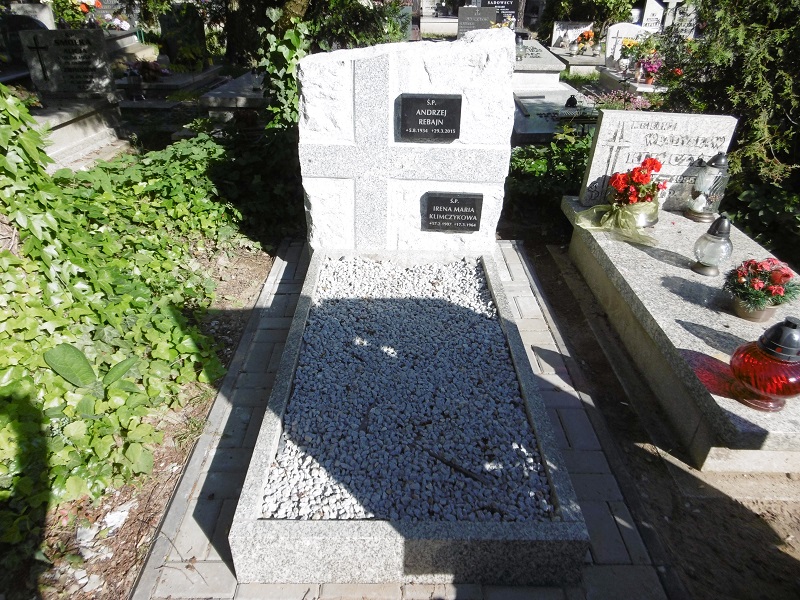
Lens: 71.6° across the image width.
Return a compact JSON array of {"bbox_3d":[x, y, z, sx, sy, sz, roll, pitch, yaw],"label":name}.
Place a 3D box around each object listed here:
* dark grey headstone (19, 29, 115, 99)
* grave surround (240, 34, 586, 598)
[{"bbox_3d":[-2.882,-2.066,4.857,0.690,0.570,0.100,-2,31,-4],"label":"dark grey headstone"},{"bbox_3d":[0.028,-0.217,1.901,0.920,1.160,1.780,0,31,0],"label":"grave surround"}]

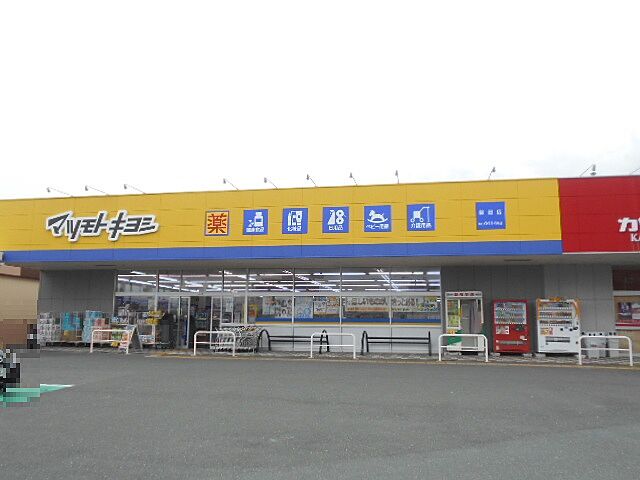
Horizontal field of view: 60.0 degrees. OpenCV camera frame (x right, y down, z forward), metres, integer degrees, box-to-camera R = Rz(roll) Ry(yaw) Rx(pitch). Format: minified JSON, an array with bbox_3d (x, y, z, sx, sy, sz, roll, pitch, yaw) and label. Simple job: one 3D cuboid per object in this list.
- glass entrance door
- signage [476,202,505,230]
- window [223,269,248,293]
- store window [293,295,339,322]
[{"bbox_3d":[-5.523,3.328,22.446,0.606,2.062,0.080,-1,-7,11],"label":"glass entrance door"},{"bbox_3d":[5.560,-0.767,18.053,0.919,0.902,0.100,-1,-8,12],"label":"signage"},{"bbox_3d":[-3.397,1.633,22.232,1.031,0.980,0.100,-1,-7,11],"label":"window"},{"bbox_3d":[-0.096,2.664,21.335,1.842,1.088,0.080,-1,-7,11],"label":"store window"}]

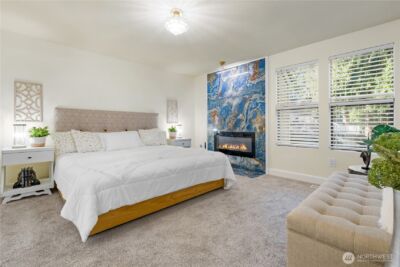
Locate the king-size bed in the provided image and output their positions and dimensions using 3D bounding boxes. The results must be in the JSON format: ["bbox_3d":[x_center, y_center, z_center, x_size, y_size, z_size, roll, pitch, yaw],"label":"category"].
[{"bbox_3d":[-1.044,0.233,3.055,2.150,1.310,2.190,-2,3,-43],"label":"king-size bed"}]

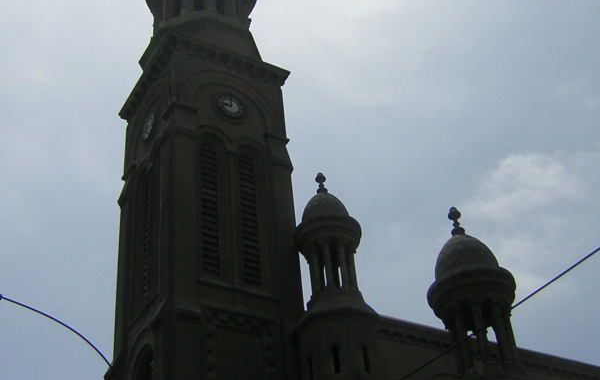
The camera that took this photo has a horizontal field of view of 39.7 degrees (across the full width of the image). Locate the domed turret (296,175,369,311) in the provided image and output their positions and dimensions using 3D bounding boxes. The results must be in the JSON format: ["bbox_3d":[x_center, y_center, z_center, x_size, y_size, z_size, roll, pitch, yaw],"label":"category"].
[{"bbox_3d":[1.073,1.926,31.225,2.620,6.460,2.620,-4,-36,-3],"label":"domed turret"}]

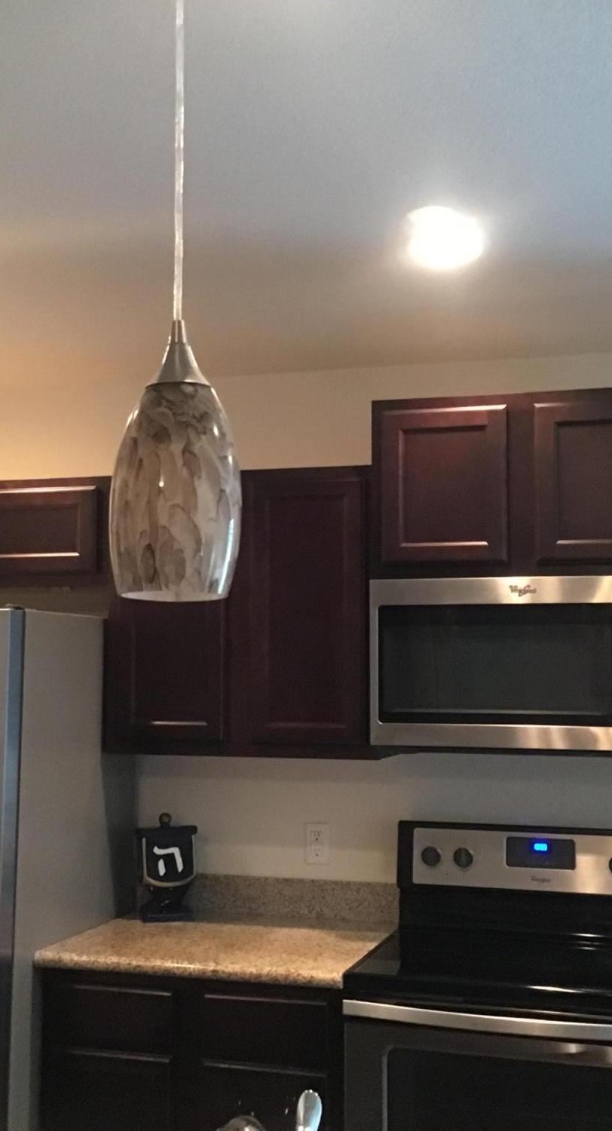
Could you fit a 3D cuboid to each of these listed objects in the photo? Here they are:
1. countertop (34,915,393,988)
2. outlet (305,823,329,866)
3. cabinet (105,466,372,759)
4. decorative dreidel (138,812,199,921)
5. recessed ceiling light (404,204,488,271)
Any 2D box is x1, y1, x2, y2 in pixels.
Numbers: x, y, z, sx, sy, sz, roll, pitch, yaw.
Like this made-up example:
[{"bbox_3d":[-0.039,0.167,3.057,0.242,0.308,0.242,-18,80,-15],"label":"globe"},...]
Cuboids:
[{"bbox_3d":[-0.191,0.973,3.473,0.782,0.037,0.639,-1,-4,18],"label":"countertop"},{"bbox_3d":[0.029,0.774,3.751,0.068,0.116,0.008,-1,-4,18],"label":"outlet"},{"bbox_3d":[-0.141,0.134,3.677,0.747,0.749,0.326,-1,-4,18],"label":"cabinet"},{"bbox_3d":[-0.387,0.833,3.758,0.155,0.290,0.135,1,-4,-11],"label":"decorative dreidel"},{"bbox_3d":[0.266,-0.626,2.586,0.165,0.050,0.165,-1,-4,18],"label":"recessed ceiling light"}]

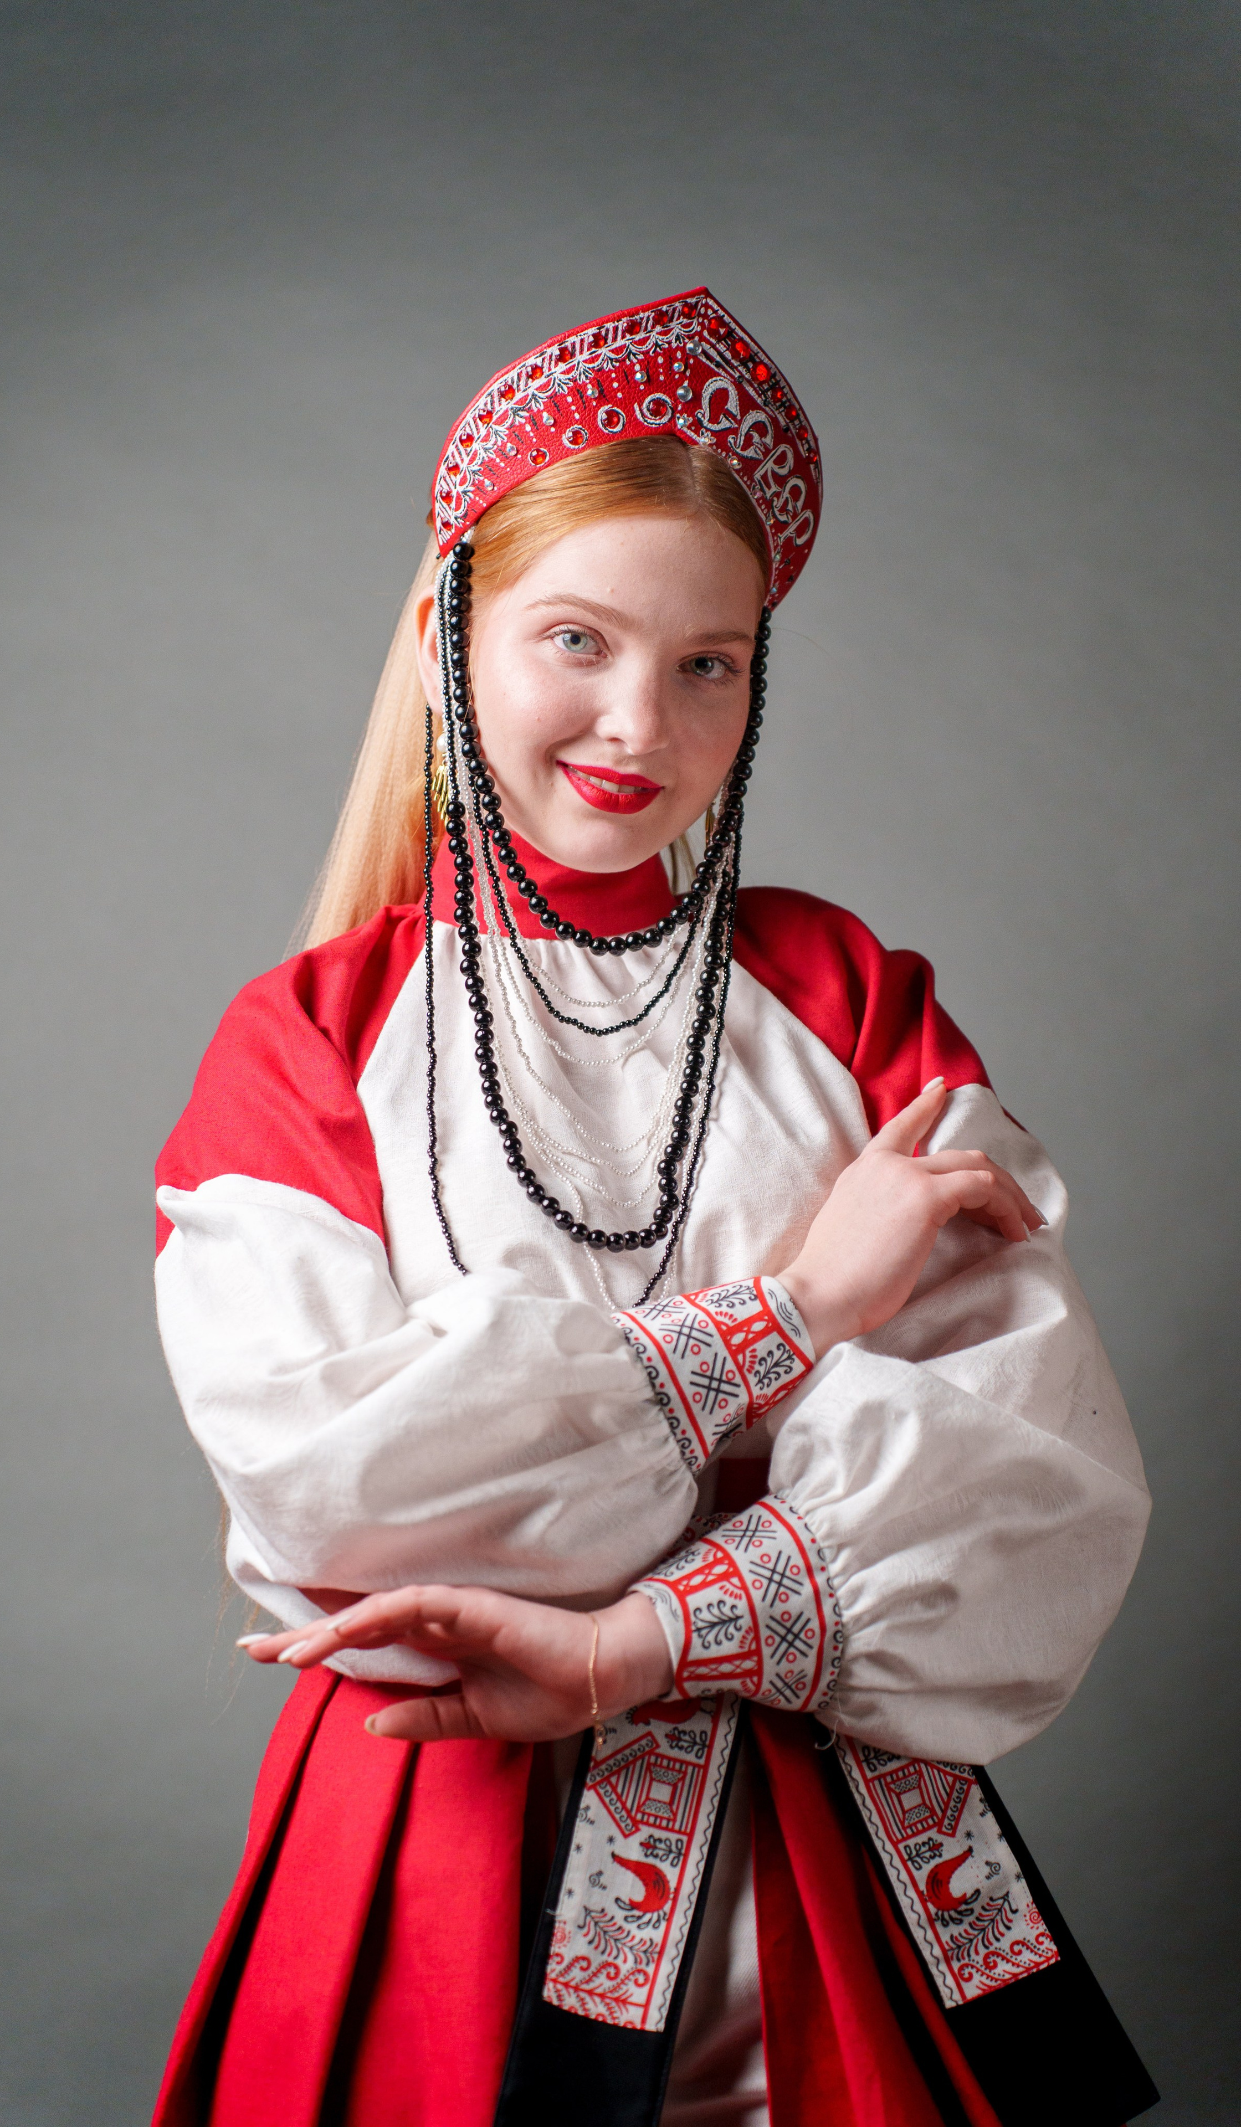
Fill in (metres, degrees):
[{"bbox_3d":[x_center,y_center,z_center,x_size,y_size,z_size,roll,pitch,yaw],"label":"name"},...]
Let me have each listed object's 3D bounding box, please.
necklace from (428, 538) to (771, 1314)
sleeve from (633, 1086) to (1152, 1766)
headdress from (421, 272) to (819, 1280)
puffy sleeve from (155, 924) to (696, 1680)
[{"bbox_3d":[-0.012,-0.069,2.100,0.155,0.350,0.125,0,2,-12],"label":"necklace"},{"bbox_3d":[0.127,0.168,2.060,0.240,0.315,0.230,0,2,-7],"label":"sleeve"},{"bbox_3d":[0.000,-0.132,2.120,0.180,0.465,0.155,3,2,-18],"label":"headdress"},{"bbox_3d":[-0.090,0.111,2.060,0.245,0.345,0.235,0,2,-9],"label":"puffy sleeve"}]

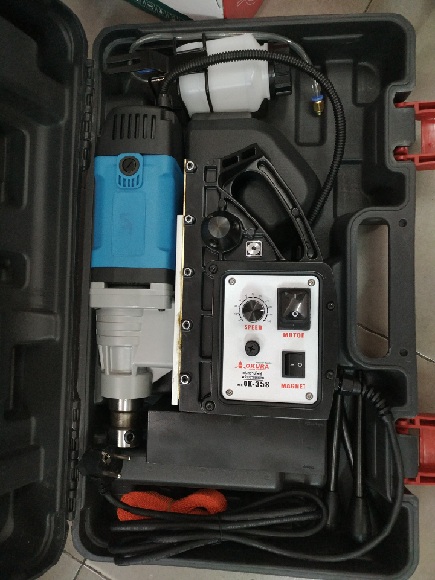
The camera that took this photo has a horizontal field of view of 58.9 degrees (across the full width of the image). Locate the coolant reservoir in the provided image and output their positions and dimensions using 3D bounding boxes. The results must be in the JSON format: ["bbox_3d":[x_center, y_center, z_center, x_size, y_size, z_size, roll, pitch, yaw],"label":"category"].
[{"bbox_3d":[0.011,-0.225,0.408,0.103,0.078,0.078,-4,87,5],"label":"coolant reservoir"}]

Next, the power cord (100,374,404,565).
[{"bbox_3d":[0.030,0.190,0.397,0.315,0.075,0.210,0,87,5],"label":"power cord"}]

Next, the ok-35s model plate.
[{"bbox_3d":[0.048,0.045,0.349,0.086,0.012,0.115,1,87,5],"label":"ok-35s model plate"}]

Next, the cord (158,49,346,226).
[{"bbox_3d":[0.030,-0.146,0.385,0.182,0.070,0.168,0,87,5],"label":"cord"}]

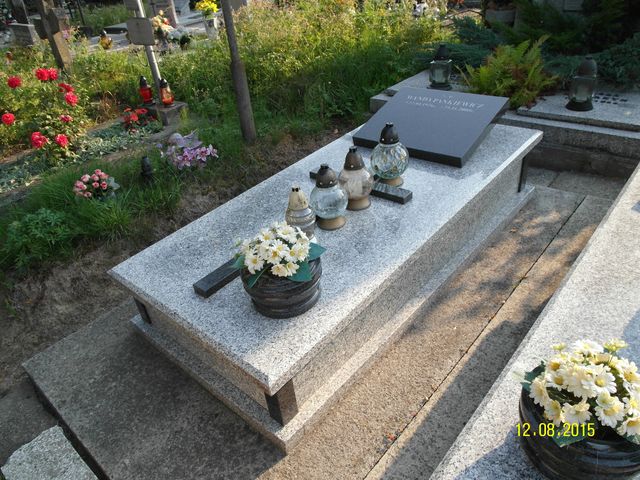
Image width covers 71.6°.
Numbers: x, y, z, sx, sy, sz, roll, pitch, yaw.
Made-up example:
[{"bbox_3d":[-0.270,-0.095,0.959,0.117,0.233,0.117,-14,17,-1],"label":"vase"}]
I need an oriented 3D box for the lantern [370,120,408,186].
[{"bbox_3d":[0.305,-0.373,1.912,0.163,0.263,0.163,-6,33,4],"label":"lantern"}]

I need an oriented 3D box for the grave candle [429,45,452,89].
[{"bbox_3d":[0.897,-1.279,3.289,0.172,0.303,0.172,21,40,37],"label":"grave candle"}]

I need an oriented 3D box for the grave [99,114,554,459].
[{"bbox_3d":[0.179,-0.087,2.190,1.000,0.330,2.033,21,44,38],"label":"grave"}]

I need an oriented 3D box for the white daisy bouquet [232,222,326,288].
[{"bbox_3d":[-0.141,0.054,1.415,0.290,0.150,0.250,-9,33,0],"label":"white daisy bouquet"}]

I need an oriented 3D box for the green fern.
[{"bbox_3d":[1.240,-1.101,2.888,0.550,0.420,0.500,-9,33,0],"label":"green fern"}]

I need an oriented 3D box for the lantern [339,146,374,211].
[{"bbox_3d":[0.160,-0.268,1.921,0.155,0.268,0.155,-5,33,5],"label":"lantern"}]

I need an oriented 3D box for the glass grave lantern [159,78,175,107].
[{"bbox_3d":[-1.466,-1.387,4.169,0.115,0.241,0.115,21,40,37],"label":"glass grave lantern"}]

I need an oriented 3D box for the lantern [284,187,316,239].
[{"bbox_3d":[-0.074,-0.104,1.769,0.120,0.226,0.120,-10,33,-2],"label":"lantern"}]

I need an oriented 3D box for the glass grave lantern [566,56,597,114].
[{"bbox_3d":[1.531,-0.908,2.569,0.158,0.275,0.158,11,38,27],"label":"glass grave lantern"}]

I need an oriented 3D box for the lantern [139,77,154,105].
[{"bbox_3d":[-1.690,-1.436,4.257,0.115,0.247,0.115,21,40,37],"label":"lantern"}]

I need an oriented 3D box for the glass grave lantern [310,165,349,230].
[{"bbox_3d":[0.031,-0.168,1.683,0.146,0.240,0.146,-6,33,4],"label":"glass grave lantern"}]

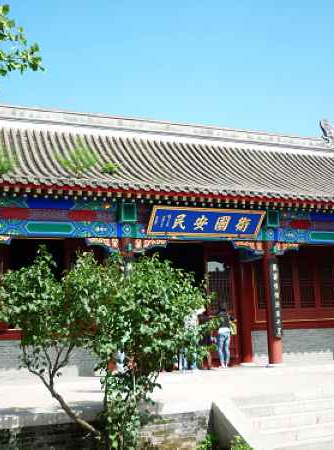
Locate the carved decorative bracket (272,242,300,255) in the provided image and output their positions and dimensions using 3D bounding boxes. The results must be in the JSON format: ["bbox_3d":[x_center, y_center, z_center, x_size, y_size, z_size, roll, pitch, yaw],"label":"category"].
[{"bbox_3d":[2.939,0.606,14.073,0.732,0.319,0.103,2,-11,-22],"label":"carved decorative bracket"}]

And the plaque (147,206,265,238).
[{"bbox_3d":[0.956,-0.066,13.415,2.869,0.753,0.090,2,30,-22],"label":"plaque"}]

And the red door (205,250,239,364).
[{"bbox_3d":[1.465,2.135,15.259,0.840,2.918,0.090,2,-11,-21],"label":"red door"}]

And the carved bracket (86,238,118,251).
[{"bbox_3d":[-1.455,0.462,12.953,0.815,0.300,0.100,2,-11,-21],"label":"carved bracket"}]

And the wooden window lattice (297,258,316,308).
[{"bbox_3d":[4.002,1.652,16.361,0.487,1.451,0.070,2,-11,-21],"label":"wooden window lattice"}]

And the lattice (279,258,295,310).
[{"bbox_3d":[3.370,1.637,16.113,0.475,1.453,0.070,2,-11,-21],"label":"lattice"}]

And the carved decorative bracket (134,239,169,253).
[{"bbox_3d":[-0.363,0.472,12.714,0.775,0.313,0.103,2,-11,-22],"label":"carved decorative bracket"}]

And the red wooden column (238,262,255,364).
[{"bbox_3d":[2.107,2.198,15.372,0.320,2.900,0.320,2,-11,-22],"label":"red wooden column"}]

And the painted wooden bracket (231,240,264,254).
[{"bbox_3d":[1.985,0.576,14.172,0.869,0.325,0.100,2,-11,-22],"label":"painted wooden bracket"}]

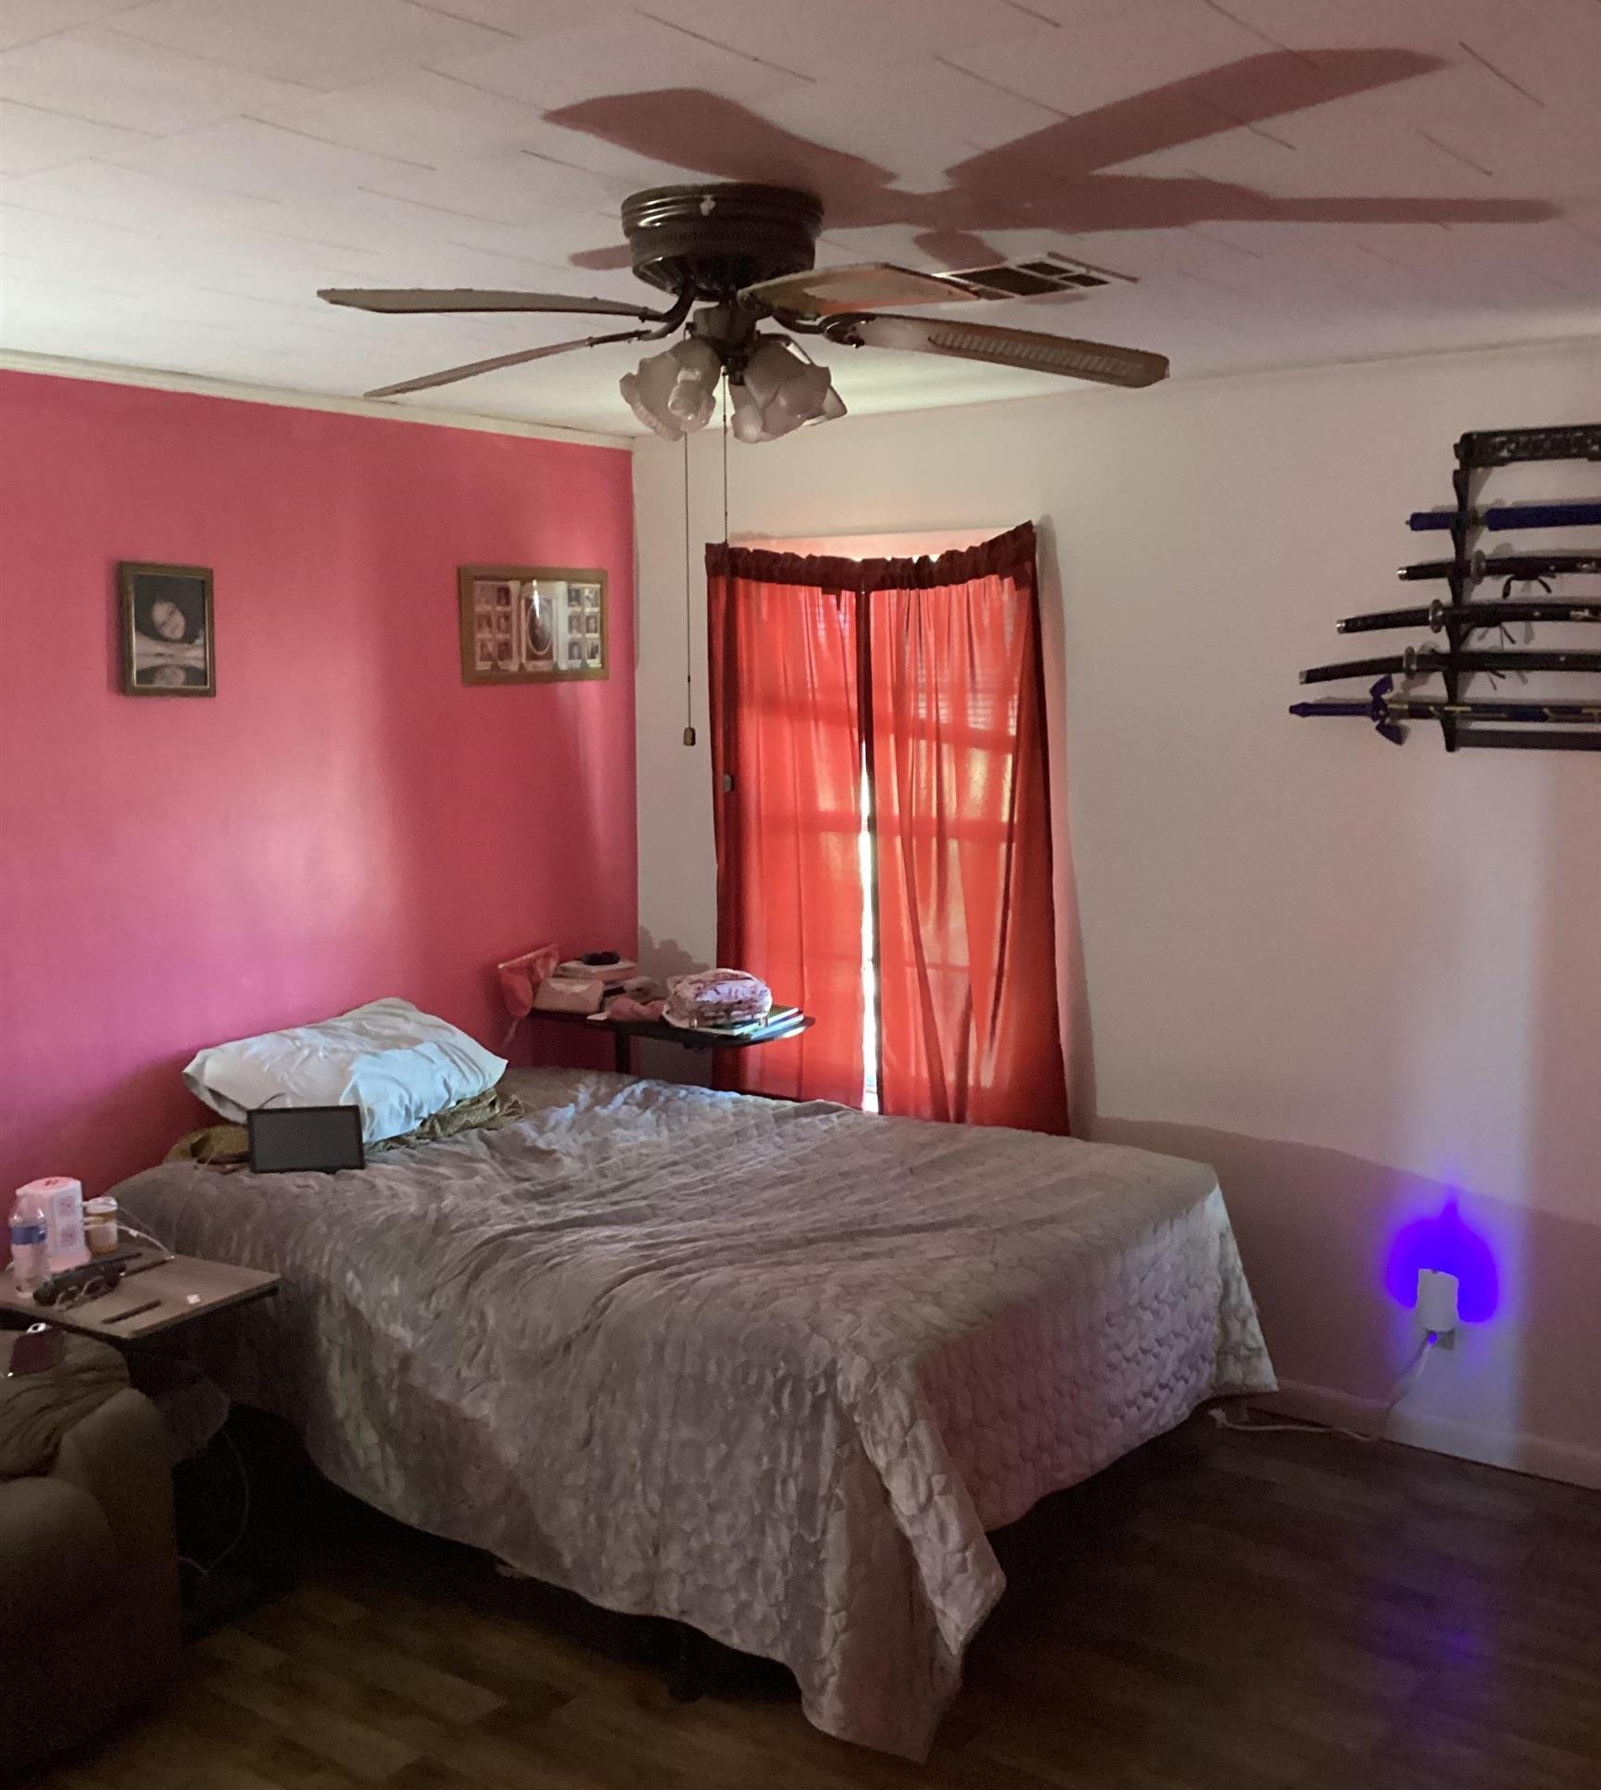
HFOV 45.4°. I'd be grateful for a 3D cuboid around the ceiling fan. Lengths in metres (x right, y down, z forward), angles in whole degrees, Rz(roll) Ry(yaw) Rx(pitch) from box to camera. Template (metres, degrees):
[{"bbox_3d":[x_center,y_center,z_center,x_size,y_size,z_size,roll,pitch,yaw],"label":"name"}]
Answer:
[{"bbox_3d":[-0.124,-0.813,2.739,1.310,0.335,1.310,5,9,36],"label":"ceiling fan"}]

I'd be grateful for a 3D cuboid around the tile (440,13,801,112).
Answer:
[{"bbox_3d":[-0.194,-0.901,2.089,0.305,0.016,0.305,5,9,36],"label":"tile"}]

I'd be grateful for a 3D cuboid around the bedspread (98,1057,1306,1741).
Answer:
[{"bbox_3d":[-0.238,0.954,4.346,2.130,0.660,1.640,5,9,36],"label":"bedspread"}]

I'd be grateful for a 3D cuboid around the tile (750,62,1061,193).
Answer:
[{"bbox_3d":[0.109,-0.923,2.241,0.305,0.016,0.305,5,9,36],"label":"tile"}]

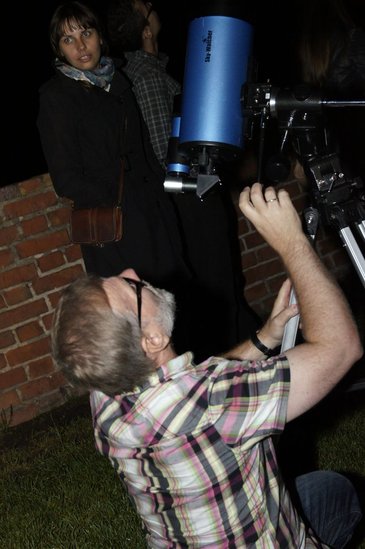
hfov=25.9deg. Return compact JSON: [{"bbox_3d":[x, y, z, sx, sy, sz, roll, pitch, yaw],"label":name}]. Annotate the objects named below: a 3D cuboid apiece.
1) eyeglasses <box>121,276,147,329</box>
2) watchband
[{"bbox_3d":[-0.099,0.077,1.420,0.045,0.145,0.140,0,-2,-35],"label":"eyeglasses"},{"bbox_3d":[0.173,0.148,1.700,0.022,0.058,0.066,-36,0,16],"label":"watchband"}]

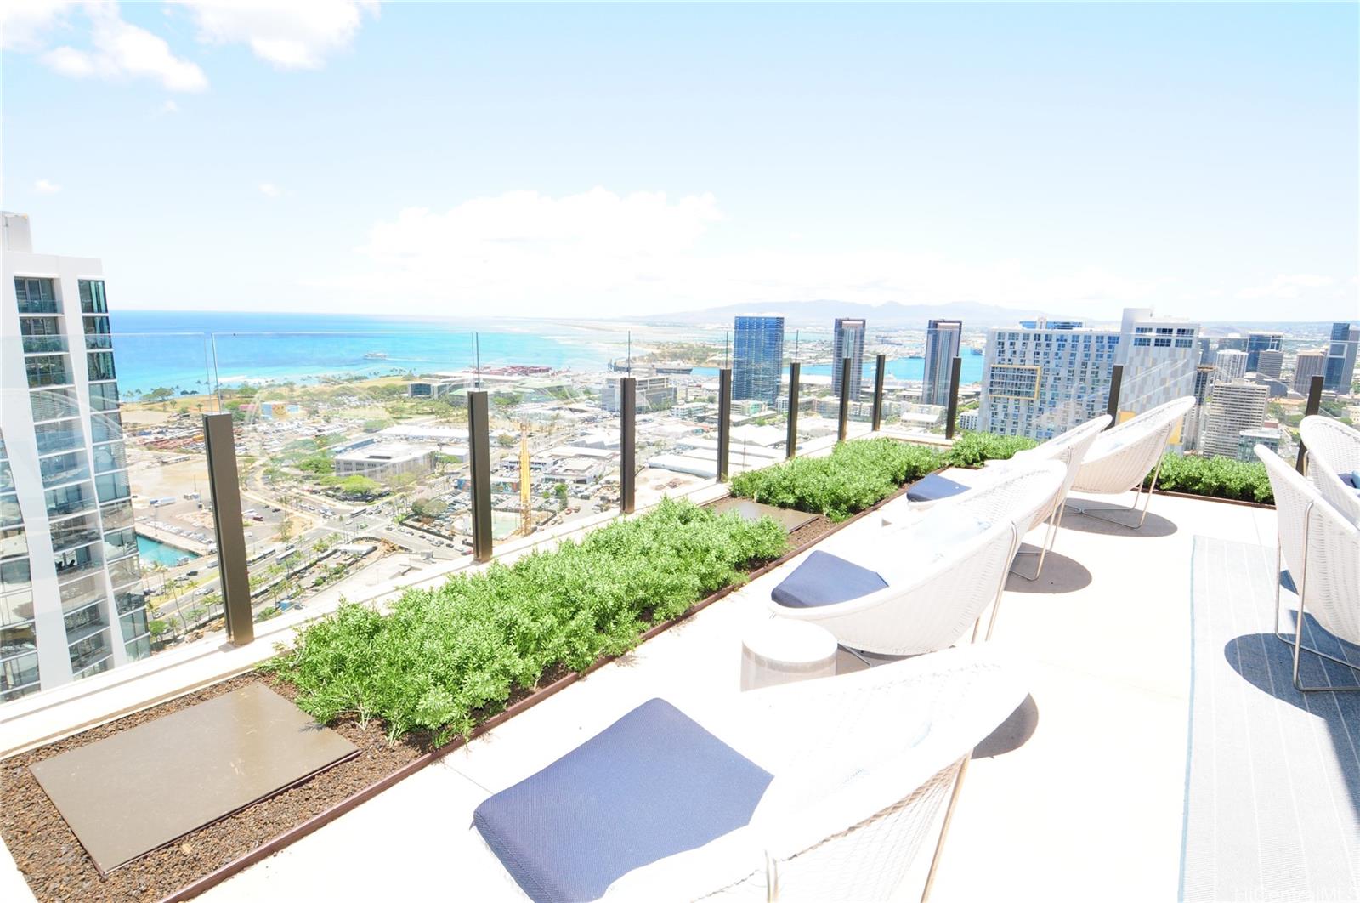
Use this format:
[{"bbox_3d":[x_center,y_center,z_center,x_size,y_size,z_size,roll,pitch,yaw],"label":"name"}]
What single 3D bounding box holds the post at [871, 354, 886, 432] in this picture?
[{"bbox_3d":[2.236,-0.651,7.618,0.065,0.838,0.070,9,13,35],"label":"post"}]

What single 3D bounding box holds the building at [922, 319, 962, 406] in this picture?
[{"bbox_3d":[382.507,-131.008,992.039,36.000,119.746,34.000,1,11,0],"label":"building"}]

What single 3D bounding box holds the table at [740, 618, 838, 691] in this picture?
[{"bbox_3d":[0.302,0.726,1.920,0.275,0.420,0.275,1,11,0],"label":"table"}]

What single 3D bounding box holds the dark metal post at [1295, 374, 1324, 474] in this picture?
[{"bbox_3d":[5.132,-0.199,5.543,0.070,0.838,0.050,9,13,35],"label":"dark metal post"}]

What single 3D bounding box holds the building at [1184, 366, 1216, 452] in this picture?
[{"bbox_3d":[478.027,-39.033,631.936,20.000,78.709,20.000,-10,15,-44],"label":"building"}]

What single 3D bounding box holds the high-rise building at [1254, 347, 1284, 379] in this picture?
[{"bbox_3d":[978.667,-127.117,1131.903,28.000,74.444,30.000,-10,15,-44],"label":"high-rise building"}]

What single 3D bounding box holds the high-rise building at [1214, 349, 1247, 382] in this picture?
[{"bbox_3d":[879.481,-120.499,1084.922,34.000,75.683,34.000,-10,15,-44],"label":"high-rise building"}]

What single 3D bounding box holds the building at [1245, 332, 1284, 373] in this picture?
[{"bbox_3d":[1100.613,-170.519,1285.580,35.000,105.900,35.000,-3,12,-21],"label":"building"}]

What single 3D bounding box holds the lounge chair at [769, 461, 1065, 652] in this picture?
[{"bbox_3d":[0.816,0.414,2.462,0.950,0.845,0.970,6,12,23],"label":"lounge chair"}]

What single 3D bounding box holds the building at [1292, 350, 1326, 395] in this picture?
[{"bbox_3d":[1084.375,-131.956,1171.320,35.000,70.804,30.000,11,15,41],"label":"building"}]

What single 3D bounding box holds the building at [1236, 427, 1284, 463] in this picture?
[{"bbox_3d":[451.279,2.517,530.486,23.000,34.531,27.000,9,13,34],"label":"building"}]

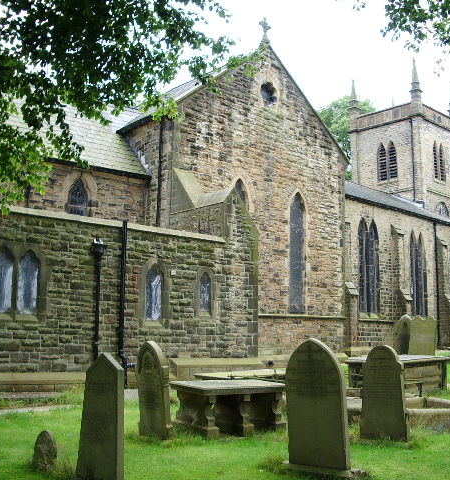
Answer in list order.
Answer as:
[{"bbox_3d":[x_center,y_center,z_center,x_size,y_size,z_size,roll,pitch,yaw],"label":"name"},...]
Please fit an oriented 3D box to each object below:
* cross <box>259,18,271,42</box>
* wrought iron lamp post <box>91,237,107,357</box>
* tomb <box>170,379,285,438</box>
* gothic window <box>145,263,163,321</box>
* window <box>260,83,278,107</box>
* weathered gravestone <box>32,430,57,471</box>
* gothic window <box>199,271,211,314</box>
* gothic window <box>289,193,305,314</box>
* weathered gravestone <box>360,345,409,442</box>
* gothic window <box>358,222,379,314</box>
[{"bbox_3d":[1.500,-7.764,23.932,0.628,0.969,0.170,9,-12,-42],"label":"cross"},{"bbox_3d":[-2.912,1.484,14.783,0.250,3.115,0.220,9,-12,-42],"label":"wrought iron lamp post"},{"bbox_3d":[0.052,2.568,9.903,1.550,0.710,0.910,8,-12,-39],"label":"tomb"},{"bbox_3d":[-1.924,1.381,17.213,0.582,1.510,0.220,9,-12,-42],"label":"gothic window"},{"bbox_3d":[1.618,-5.537,24.732,0.976,0.953,0.220,9,-12,-42],"label":"window"},{"bbox_3d":[-2.009,2.346,7.272,0.300,0.410,0.110,-7,-12,39],"label":"weathered gravestone"},{"bbox_3d":[-0.600,1.511,18.451,0.443,1.165,0.220,9,-12,-42],"label":"gothic window"},{"bbox_3d":[2.736,0.481,24.947,0.882,4.721,0.220,9,-12,-42],"label":"gothic window"},{"bbox_3d":[2.312,2.201,9.401,0.720,1.350,0.110,-7,-12,41],"label":"weathered gravestone"},{"bbox_3d":[6.078,1.122,27.756,1.552,4.088,0.250,9,-12,-42],"label":"gothic window"}]

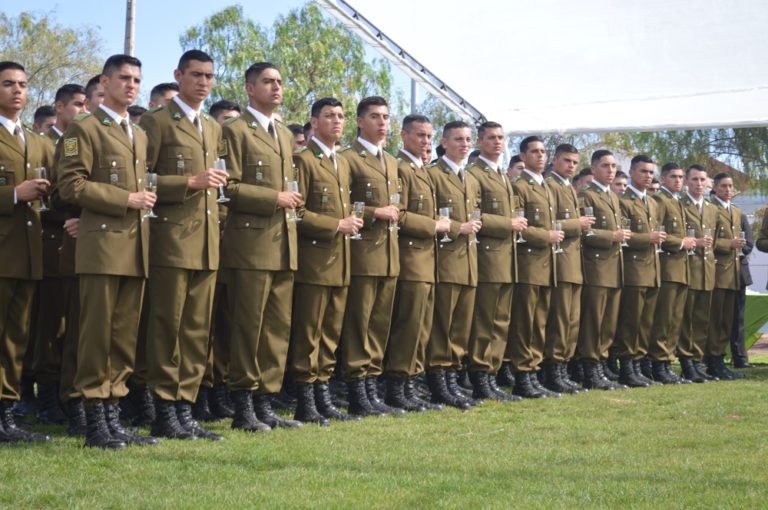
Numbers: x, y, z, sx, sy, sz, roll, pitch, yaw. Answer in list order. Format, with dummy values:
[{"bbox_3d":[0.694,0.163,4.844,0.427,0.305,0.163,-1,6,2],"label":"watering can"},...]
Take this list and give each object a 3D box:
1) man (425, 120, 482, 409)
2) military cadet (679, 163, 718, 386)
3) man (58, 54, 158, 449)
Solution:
[{"bbox_3d":[0.435,0.048,10.850,0.380,1.761,0.500,0,-2,35],"label":"man"},{"bbox_3d":[2.611,0.145,14.480,0.500,1.782,0.380,1,-1,-29],"label":"military cadet"},{"bbox_3d":[-1.226,-0.022,8.015,0.420,1.796,0.520,1,0,30],"label":"man"}]

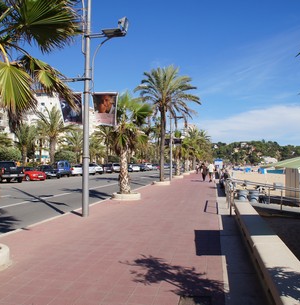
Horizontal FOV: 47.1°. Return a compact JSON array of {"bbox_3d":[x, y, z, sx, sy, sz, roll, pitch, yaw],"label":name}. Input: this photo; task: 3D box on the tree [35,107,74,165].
[{"bbox_3d":[-13.800,-1.700,50.000,6.000,9.600,6.000,0,-2,11],"label":"tree"}]

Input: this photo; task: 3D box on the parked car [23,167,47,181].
[{"bbox_3d":[-11.600,2.006,33.000,4.050,1.280,1.720,-2,-2,44],"label":"parked car"}]

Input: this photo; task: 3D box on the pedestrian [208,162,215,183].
[{"bbox_3d":[5.351,1.739,30.029,0.550,1.720,0.380,0,-2,11],"label":"pedestrian"}]

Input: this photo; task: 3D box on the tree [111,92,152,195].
[{"bbox_3d":[-0.866,-0.424,15.700,2.000,4.650,2.000,0,-2,0],"label":"tree"}]

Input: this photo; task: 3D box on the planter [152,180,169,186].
[{"bbox_3d":[0.880,2.317,25.904,1.300,0.260,1.300,0,-2,11],"label":"planter"}]

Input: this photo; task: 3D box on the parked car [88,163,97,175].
[{"bbox_3d":[-9.434,2.370,48.432,1.750,1.470,4.200,2,-3,-40],"label":"parked car"}]

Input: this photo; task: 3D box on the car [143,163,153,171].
[{"bbox_3d":[-0.900,3.221,76.000,4.300,1.520,1.780,-1,-2,40],"label":"car"}]

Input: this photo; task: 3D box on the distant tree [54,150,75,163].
[{"bbox_3d":[-12.834,1.467,52.000,3.400,3.300,3.400,0,-2,11],"label":"distant tree"}]

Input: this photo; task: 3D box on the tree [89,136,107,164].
[{"bbox_3d":[-10.400,0.260,67.000,4.400,6.700,4.400,0,-2,11],"label":"tree"}]

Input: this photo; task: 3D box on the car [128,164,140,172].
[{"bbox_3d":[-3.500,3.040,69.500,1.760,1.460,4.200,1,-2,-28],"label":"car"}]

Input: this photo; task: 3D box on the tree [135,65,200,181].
[{"bbox_3d":[1.250,-2.100,25.000,4.900,8.500,4.900,0,-2,11],"label":"tree"}]

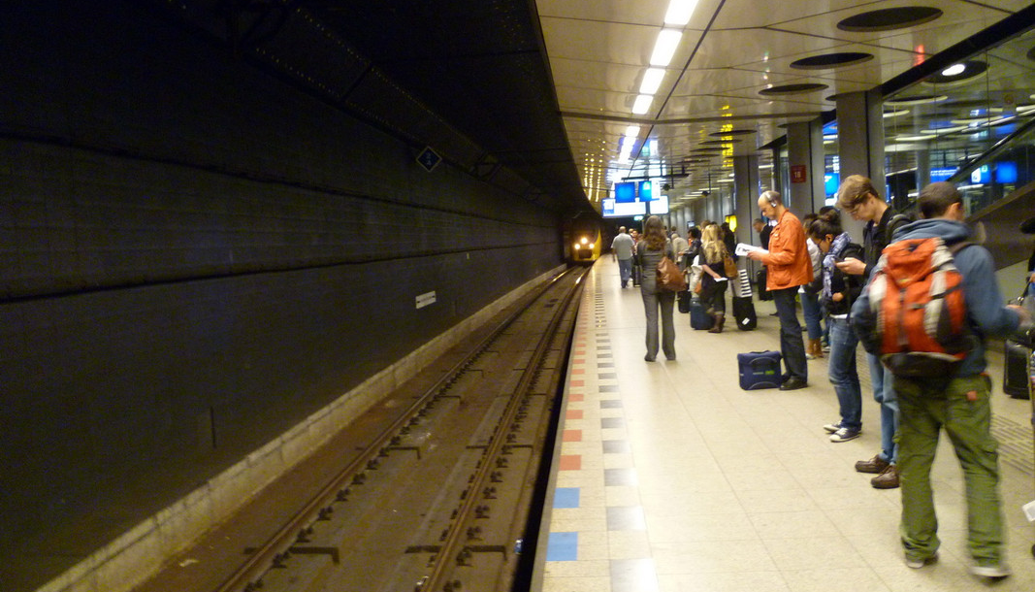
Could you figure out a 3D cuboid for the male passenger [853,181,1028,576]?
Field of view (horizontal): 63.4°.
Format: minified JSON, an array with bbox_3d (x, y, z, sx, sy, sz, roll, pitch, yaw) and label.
[{"bbox_3d":[1.865,0.351,3.700,0.640,1.690,0.560,-1,5,42],"label":"male passenger"}]

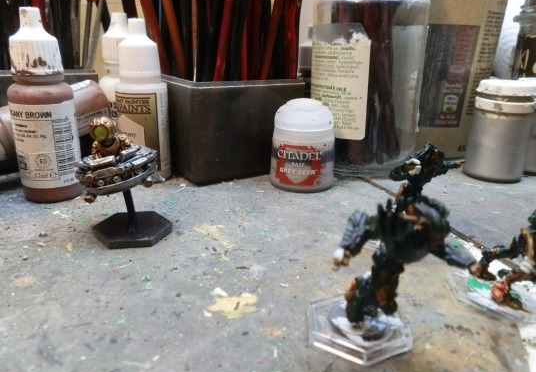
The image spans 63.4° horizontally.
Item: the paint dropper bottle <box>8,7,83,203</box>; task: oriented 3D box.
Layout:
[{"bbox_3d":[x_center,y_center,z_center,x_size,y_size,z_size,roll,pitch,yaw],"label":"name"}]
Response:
[{"bbox_3d":[-0.096,-0.033,0.184,0.025,0.079,0.025,-7,19,-24],"label":"paint dropper bottle"}]

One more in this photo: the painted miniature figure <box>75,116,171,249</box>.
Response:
[{"bbox_3d":[-0.050,-0.003,0.152,0.033,0.043,0.028,6,18,14],"label":"painted miniature figure"}]

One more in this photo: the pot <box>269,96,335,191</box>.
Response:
[{"bbox_3d":[0.018,-0.021,0.215,0.033,0.043,0.033,5,18,12],"label":"pot"}]

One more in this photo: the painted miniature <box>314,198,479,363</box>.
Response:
[{"bbox_3d":[0.030,0.019,0.104,0.042,0.037,0.028,9,19,22],"label":"painted miniature"}]

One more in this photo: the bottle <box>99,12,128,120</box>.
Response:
[{"bbox_3d":[-0.077,-0.049,0.235,0.025,0.080,0.025,0,18,-5],"label":"bottle"}]

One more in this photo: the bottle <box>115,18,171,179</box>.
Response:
[{"bbox_3d":[-0.063,-0.042,0.216,0.025,0.077,0.025,4,18,8],"label":"bottle"}]

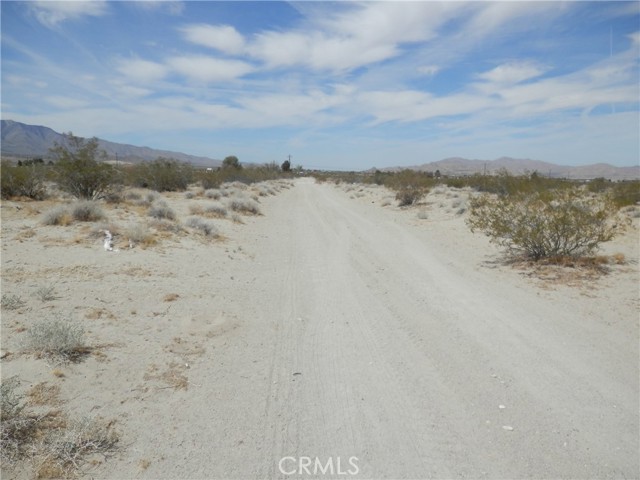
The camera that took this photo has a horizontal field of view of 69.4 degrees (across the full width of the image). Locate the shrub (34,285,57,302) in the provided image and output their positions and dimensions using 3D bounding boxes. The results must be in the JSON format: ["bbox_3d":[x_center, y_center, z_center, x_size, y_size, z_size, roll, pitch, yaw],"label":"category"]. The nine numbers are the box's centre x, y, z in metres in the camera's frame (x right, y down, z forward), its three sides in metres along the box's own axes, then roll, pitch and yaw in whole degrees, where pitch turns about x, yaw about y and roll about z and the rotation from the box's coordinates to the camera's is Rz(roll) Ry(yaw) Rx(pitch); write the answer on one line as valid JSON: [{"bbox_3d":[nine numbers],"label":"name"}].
[{"bbox_3d":[-3.268,0.620,5.471,0.285,0.190,0.257,-4,10,-31],"label":"shrub"}]

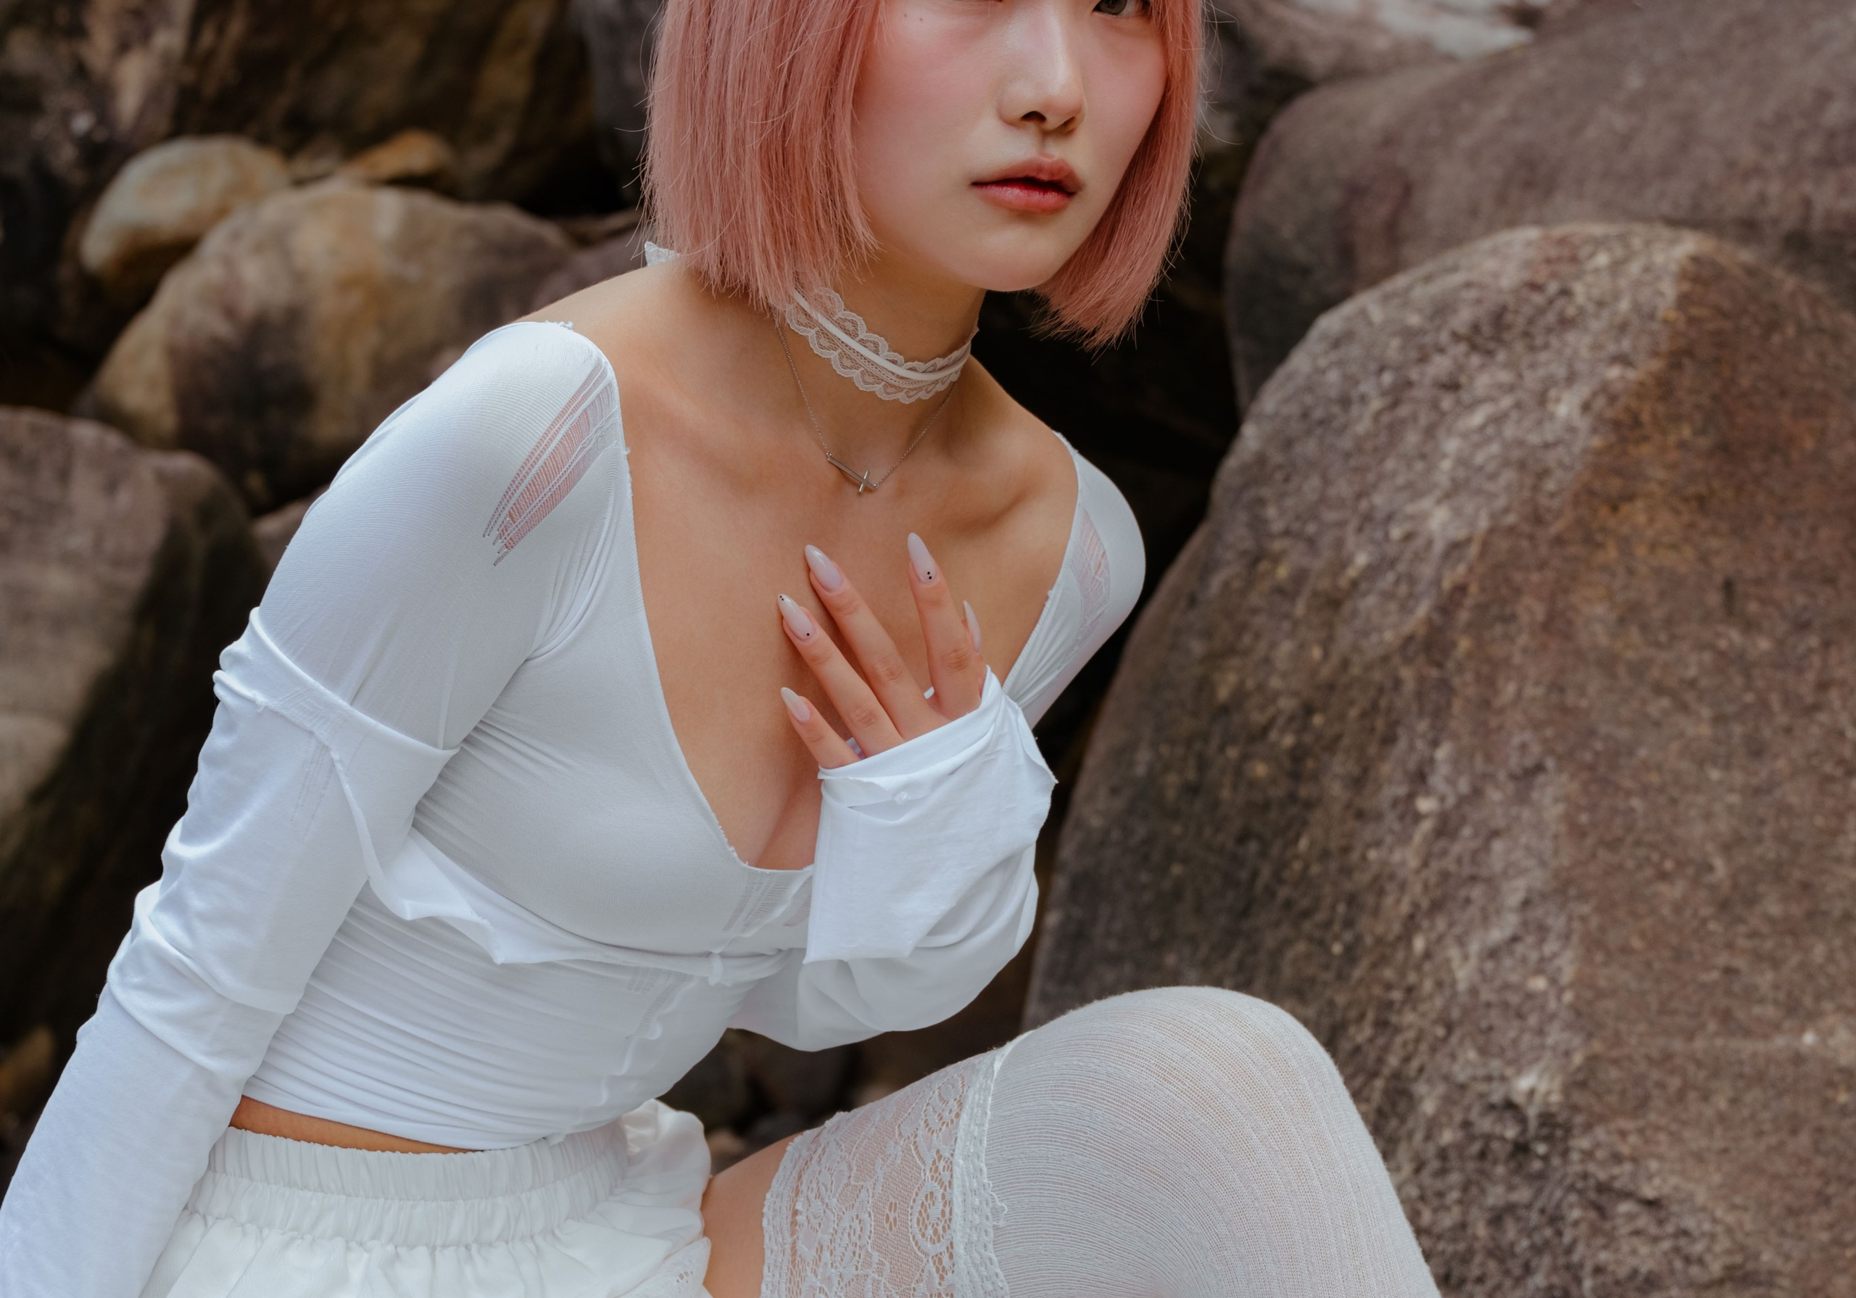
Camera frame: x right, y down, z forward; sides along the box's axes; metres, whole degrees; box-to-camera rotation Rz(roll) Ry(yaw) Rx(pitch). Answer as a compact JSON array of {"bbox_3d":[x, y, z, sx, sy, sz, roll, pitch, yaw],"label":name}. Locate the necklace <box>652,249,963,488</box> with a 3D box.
[{"bbox_3d":[-0.044,-0.106,1.630,0.115,0.085,0.135,2,11,-31],"label":"necklace"}]

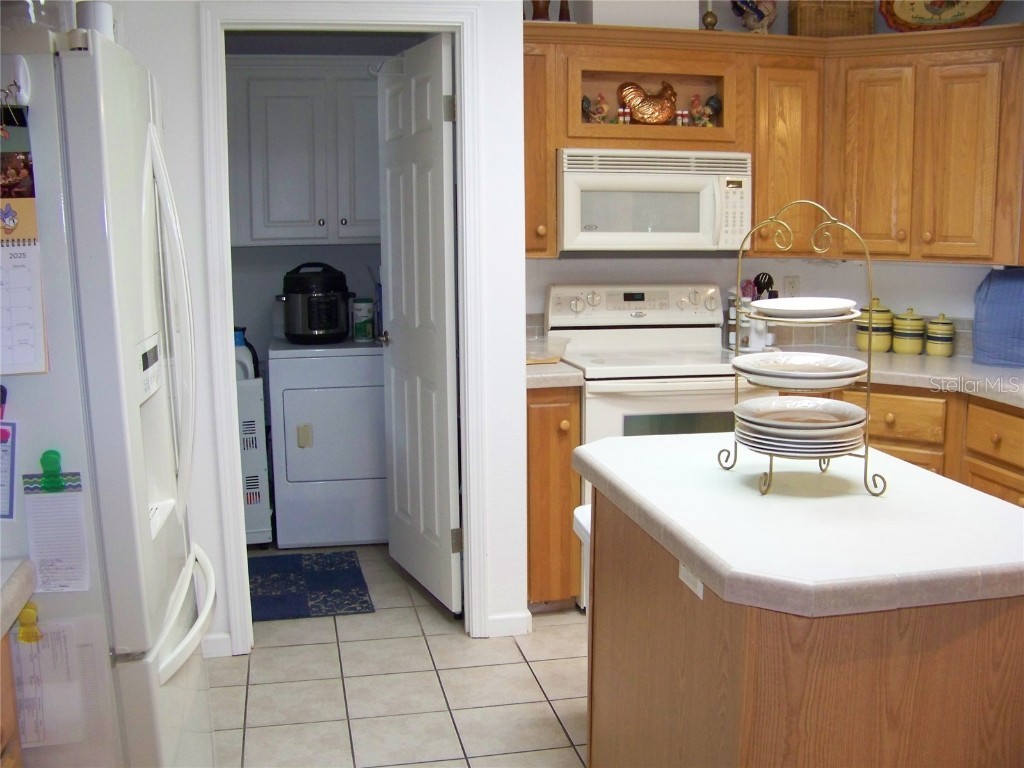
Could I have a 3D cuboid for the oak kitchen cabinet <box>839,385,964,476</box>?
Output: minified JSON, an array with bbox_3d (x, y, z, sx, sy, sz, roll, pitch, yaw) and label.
[{"bbox_3d":[1.491,0.389,4.005,0.460,0.875,0.600,5,11,33],"label":"oak kitchen cabinet"}]

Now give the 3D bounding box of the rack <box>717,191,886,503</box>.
[{"bbox_3d":[0.580,-0.080,2.127,0.380,0.575,0.285,8,12,43],"label":"rack"}]

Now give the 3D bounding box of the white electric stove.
[{"bbox_3d":[0.560,0.223,4.138,0.752,1.185,0.670,-2,9,-12],"label":"white electric stove"}]

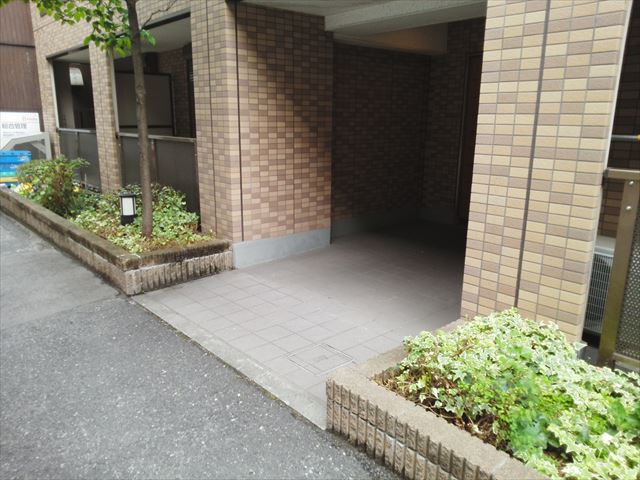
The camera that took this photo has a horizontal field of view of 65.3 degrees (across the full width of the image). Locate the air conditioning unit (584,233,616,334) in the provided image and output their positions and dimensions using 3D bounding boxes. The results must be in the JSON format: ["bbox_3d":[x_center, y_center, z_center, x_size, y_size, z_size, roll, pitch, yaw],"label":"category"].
[{"bbox_3d":[1.715,0.282,2.967,0.300,0.530,0.760,-11,18,-40],"label":"air conditioning unit"}]

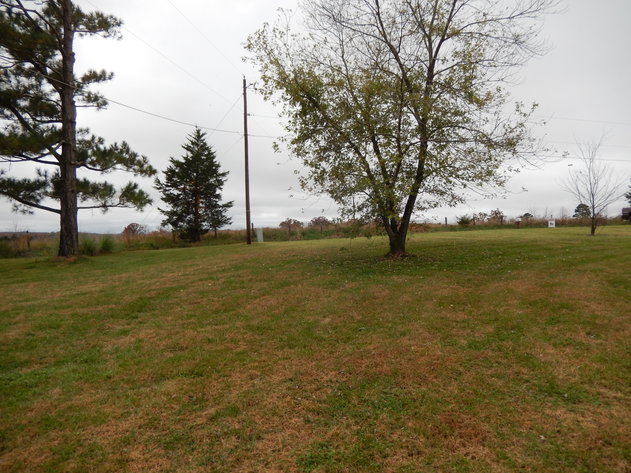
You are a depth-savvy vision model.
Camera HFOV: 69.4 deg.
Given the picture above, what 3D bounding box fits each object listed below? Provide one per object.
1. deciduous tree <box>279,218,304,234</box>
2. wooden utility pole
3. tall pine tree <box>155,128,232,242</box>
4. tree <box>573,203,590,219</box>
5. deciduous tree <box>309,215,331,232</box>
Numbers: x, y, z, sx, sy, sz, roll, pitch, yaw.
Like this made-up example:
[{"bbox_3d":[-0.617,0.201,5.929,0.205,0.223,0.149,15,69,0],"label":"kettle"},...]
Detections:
[{"bbox_3d":[-5.487,-2.085,100.000,5.300,4.000,5.000,-1,1,0],"label":"deciduous tree"},{"bbox_3d":[-4.272,-4.754,28.500,0.330,10.450,0.330,-1,1,0],"label":"wooden utility pole"},{"bbox_3d":[-8.569,-3.582,32.000,5.300,7.900,5.200,-1,1,0],"label":"tall pine tree"},{"bbox_3d":[58.385,-5.487,100.000,4.000,4.100,3.900,-1,1,0],"label":"tree"},{"bbox_3d":[0.878,-2.744,100.000,4.800,4.400,4.600,-1,1,0],"label":"deciduous tree"}]

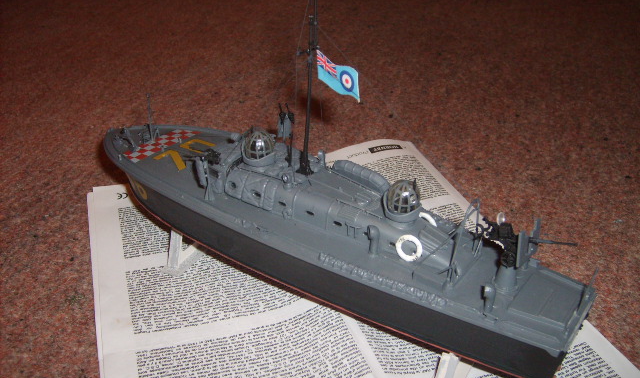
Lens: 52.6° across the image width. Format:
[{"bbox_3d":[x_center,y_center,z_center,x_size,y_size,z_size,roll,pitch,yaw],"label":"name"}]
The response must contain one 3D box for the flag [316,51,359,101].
[{"bbox_3d":[0.007,-0.047,0.270,0.025,0.015,0.005,27,37,37],"label":"flag"}]

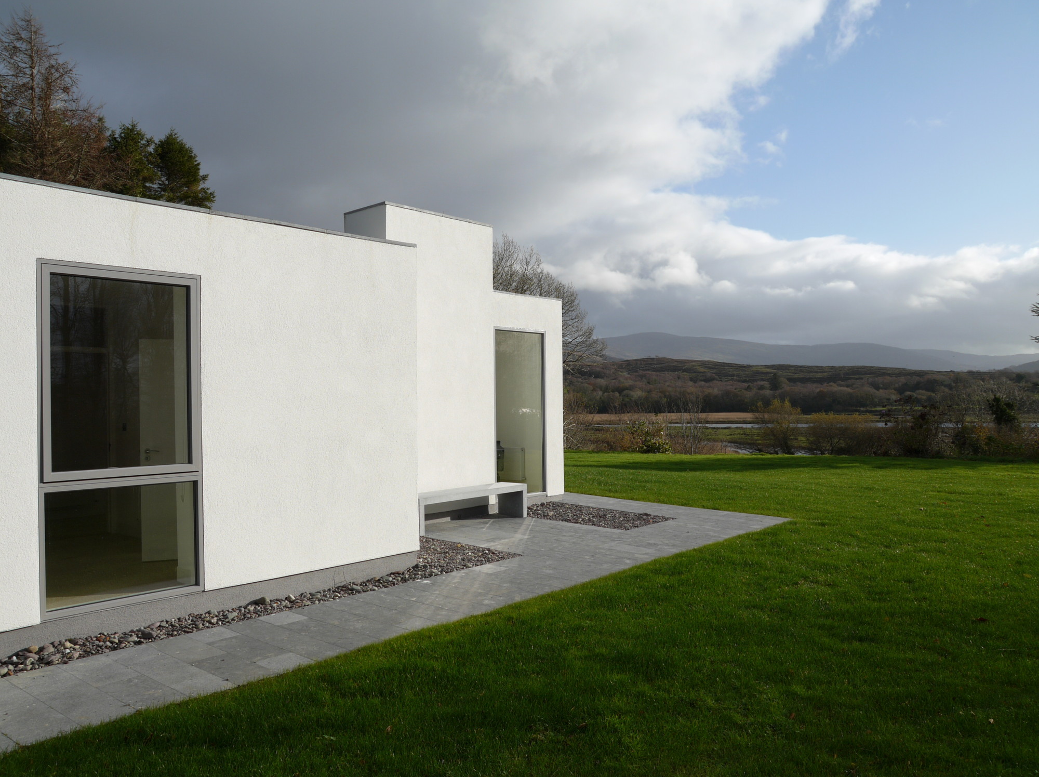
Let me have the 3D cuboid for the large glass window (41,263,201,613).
[{"bbox_3d":[-2.911,0.348,6.185,0.120,2.471,1.175,-2,-1,42],"label":"large glass window"}]

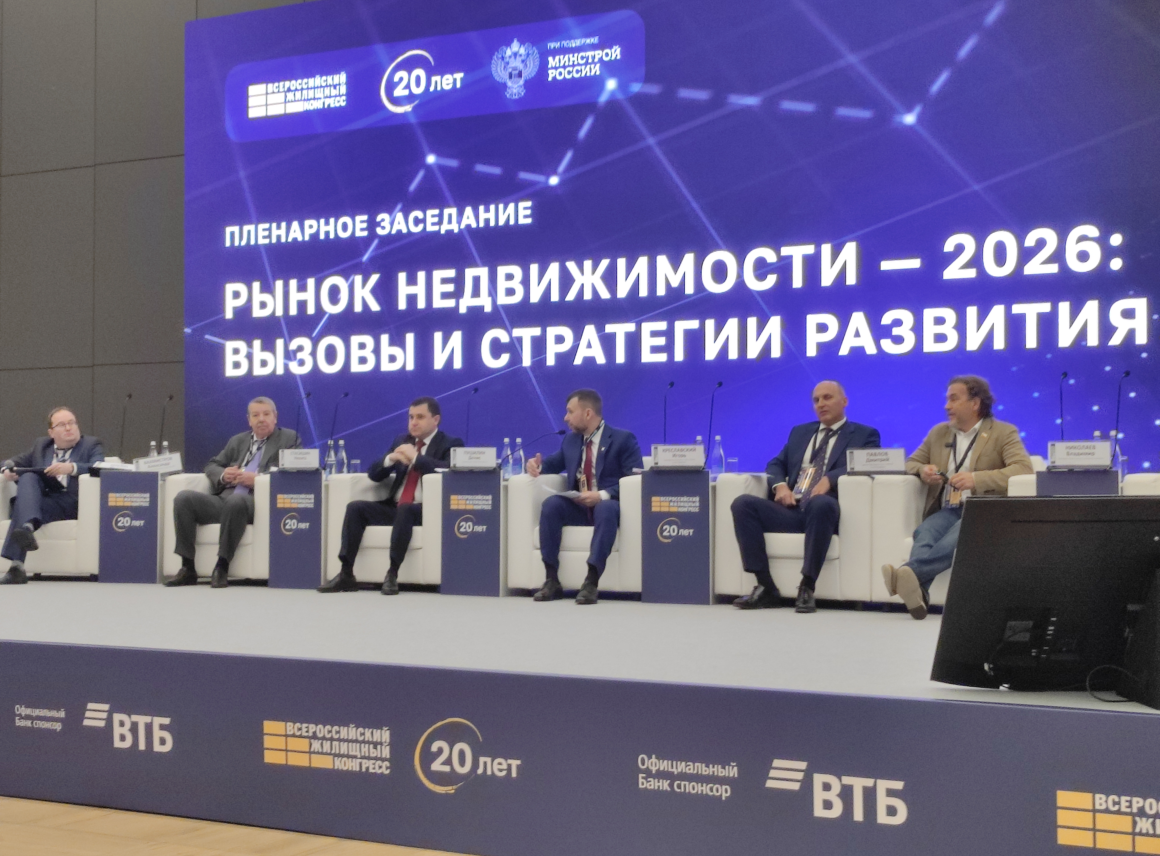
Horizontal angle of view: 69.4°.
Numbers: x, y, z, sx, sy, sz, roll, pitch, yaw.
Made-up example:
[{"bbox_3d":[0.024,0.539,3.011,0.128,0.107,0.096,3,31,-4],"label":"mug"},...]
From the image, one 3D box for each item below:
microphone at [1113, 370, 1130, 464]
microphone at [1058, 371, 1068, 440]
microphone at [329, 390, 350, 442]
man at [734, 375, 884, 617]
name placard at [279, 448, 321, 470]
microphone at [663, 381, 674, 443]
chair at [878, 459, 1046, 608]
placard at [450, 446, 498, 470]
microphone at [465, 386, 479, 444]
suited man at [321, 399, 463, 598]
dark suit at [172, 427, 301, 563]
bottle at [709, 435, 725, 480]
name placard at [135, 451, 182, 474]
[{"bbox_3d":[2.719,-0.043,4.209,0.100,0.490,0.050,0,-1,-2],"label":"microphone"},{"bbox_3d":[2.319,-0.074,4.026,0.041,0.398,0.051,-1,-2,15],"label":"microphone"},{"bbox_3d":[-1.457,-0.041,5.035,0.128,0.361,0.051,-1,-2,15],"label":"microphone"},{"bbox_3d":[1.227,0.329,4.455,0.749,1.180,0.769,-1,-2,22],"label":"man"},{"bbox_3d":[-1.762,0.196,5.295,0.290,0.135,0.080,-1,-1,15],"label":"name placard"},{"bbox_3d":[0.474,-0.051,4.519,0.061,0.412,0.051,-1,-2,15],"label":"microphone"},{"bbox_3d":[1.958,0.526,4.433,0.800,0.769,0.800,-1,-2,20],"label":"chair"},{"bbox_3d":[-0.603,0.175,4.760,0.281,0.127,0.091,-1,-2,15],"label":"placard"},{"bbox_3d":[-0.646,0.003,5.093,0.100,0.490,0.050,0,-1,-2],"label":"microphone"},{"bbox_3d":[-1.142,0.392,5.336,0.703,1.212,0.730,-1,-2,20],"label":"suited man"},{"bbox_3d":[-2.157,0.399,5.359,0.597,0.830,0.709,-1,-2,15],"label":"dark suit"},{"bbox_3d":[0.790,0.177,4.794,0.070,0.262,0.070,-1,-1,15],"label":"bottle"},{"bbox_3d":[-2.818,0.239,5.598,0.290,0.135,0.080,-9,0,-7],"label":"name placard"}]

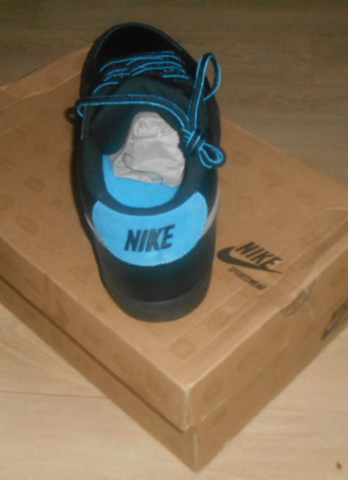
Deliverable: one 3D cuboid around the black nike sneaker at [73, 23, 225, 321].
[{"bbox_3d":[-0.018,-0.092,0.640,0.112,0.108,0.304,-2,47,-2],"label":"black nike sneaker"}]

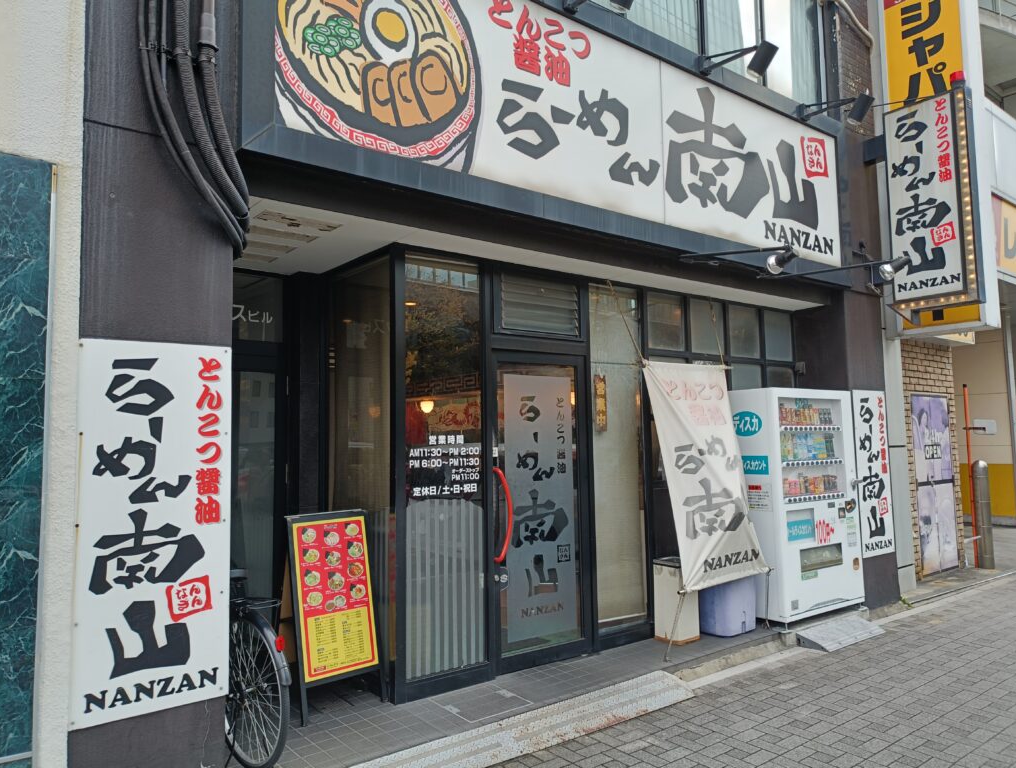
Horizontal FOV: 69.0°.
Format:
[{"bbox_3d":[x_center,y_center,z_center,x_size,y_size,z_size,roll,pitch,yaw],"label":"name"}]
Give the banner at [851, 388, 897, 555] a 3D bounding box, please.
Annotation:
[{"bbox_3d":[3.361,0.812,6.802,0.597,1.500,0.020,2,-6,-38],"label":"banner"}]

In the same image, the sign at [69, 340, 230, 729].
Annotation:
[{"bbox_3d":[-1.460,0.582,3.068,0.597,1.503,0.020,2,-6,-38],"label":"sign"}]

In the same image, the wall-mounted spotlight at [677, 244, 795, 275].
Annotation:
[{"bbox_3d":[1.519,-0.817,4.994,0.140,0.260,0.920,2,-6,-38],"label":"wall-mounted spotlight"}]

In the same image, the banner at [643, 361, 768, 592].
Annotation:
[{"bbox_3d":[1.510,0.646,5.610,1.050,1.660,0.090,2,-16,-38],"label":"banner"}]

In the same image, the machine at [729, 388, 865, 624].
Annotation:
[{"bbox_3d":[2.354,0.980,6.218,1.195,1.830,0.600,2,-6,-38],"label":"machine"}]

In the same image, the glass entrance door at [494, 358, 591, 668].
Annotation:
[{"bbox_3d":[0.238,0.828,5.041,0.840,2.050,0.070,2,-6,-38],"label":"glass entrance door"}]

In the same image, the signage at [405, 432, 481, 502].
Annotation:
[{"bbox_3d":[-0.388,0.514,4.569,0.537,0.402,0.010,2,-6,-38],"label":"signage"}]

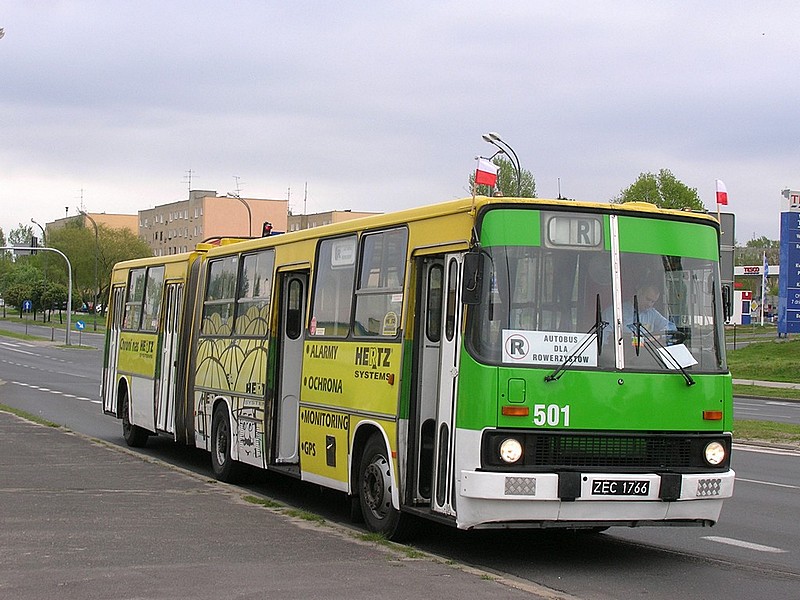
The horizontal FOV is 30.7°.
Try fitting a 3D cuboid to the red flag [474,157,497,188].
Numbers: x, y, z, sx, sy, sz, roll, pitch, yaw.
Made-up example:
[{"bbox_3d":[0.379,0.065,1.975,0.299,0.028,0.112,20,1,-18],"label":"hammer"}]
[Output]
[{"bbox_3d":[0.707,-1.050,11.900,0.210,0.240,0.070,1,0,3],"label":"red flag"}]

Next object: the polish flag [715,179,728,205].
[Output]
[{"bbox_3d":[2.837,-0.958,12.850,0.160,0.230,0.070,1,0,17],"label":"polish flag"}]

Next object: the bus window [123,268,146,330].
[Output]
[{"bbox_3d":[-4.381,0.000,24.107,0.090,1.050,1.220,7,-4,-22],"label":"bus window"}]

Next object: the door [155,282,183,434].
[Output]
[{"bbox_3d":[-3.424,0.879,21.649,0.110,2.270,1.200,3,-2,-22],"label":"door"}]

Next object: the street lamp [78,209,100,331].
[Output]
[{"bbox_3d":[-26.315,-2.577,123.000,1.800,10.400,0.900,1,0,-23],"label":"street lamp"}]

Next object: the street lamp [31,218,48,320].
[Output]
[{"bbox_3d":[-37.635,-3.236,152.000,1.800,10.500,0.900,1,0,-23],"label":"street lamp"}]

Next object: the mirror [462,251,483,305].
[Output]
[{"bbox_3d":[0.569,-0.167,11.226,0.170,0.390,0.080,3,-2,-22],"label":"mirror"}]

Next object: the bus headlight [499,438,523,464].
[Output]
[{"bbox_3d":[0.873,1.191,11.505,0.200,0.200,0.100,3,-2,-22],"label":"bus headlight"}]

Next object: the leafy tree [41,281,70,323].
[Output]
[{"bbox_3d":[-30.286,0.132,128.000,2.600,3.700,2.600,2,-1,0],"label":"leafy tree"}]

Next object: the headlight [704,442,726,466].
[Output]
[{"bbox_3d":[2.630,1.286,12.227,0.200,0.200,0.100,3,-2,-22],"label":"headlight"}]

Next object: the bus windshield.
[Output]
[{"bbox_3d":[1.763,-0.035,12.127,2.320,1.240,0.380,3,-2,-22],"label":"bus windshield"}]

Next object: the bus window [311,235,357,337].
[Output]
[{"bbox_3d":[-0.687,-0.136,15.009,0.090,1.050,1.200,7,-4,-22],"label":"bus window"}]

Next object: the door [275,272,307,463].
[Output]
[{"bbox_3d":[-1.240,0.780,16.572,0.290,2.150,0.080,3,-2,-22],"label":"door"}]

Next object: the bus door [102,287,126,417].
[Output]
[{"bbox_3d":[-4.924,0.873,25.308,0.100,2.160,1.150,3,-1,-21],"label":"bus door"}]

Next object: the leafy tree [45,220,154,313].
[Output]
[{"bbox_3d":[-34.167,-3.796,165.000,11.500,10.600,10.000,1,0,0],"label":"leafy tree"}]

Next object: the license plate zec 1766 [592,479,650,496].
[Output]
[{"bbox_3d":[1.789,1.523,11.774,0.530,0.117,0.020,3,-2,-22],"label":"license plate zec 1766"}]

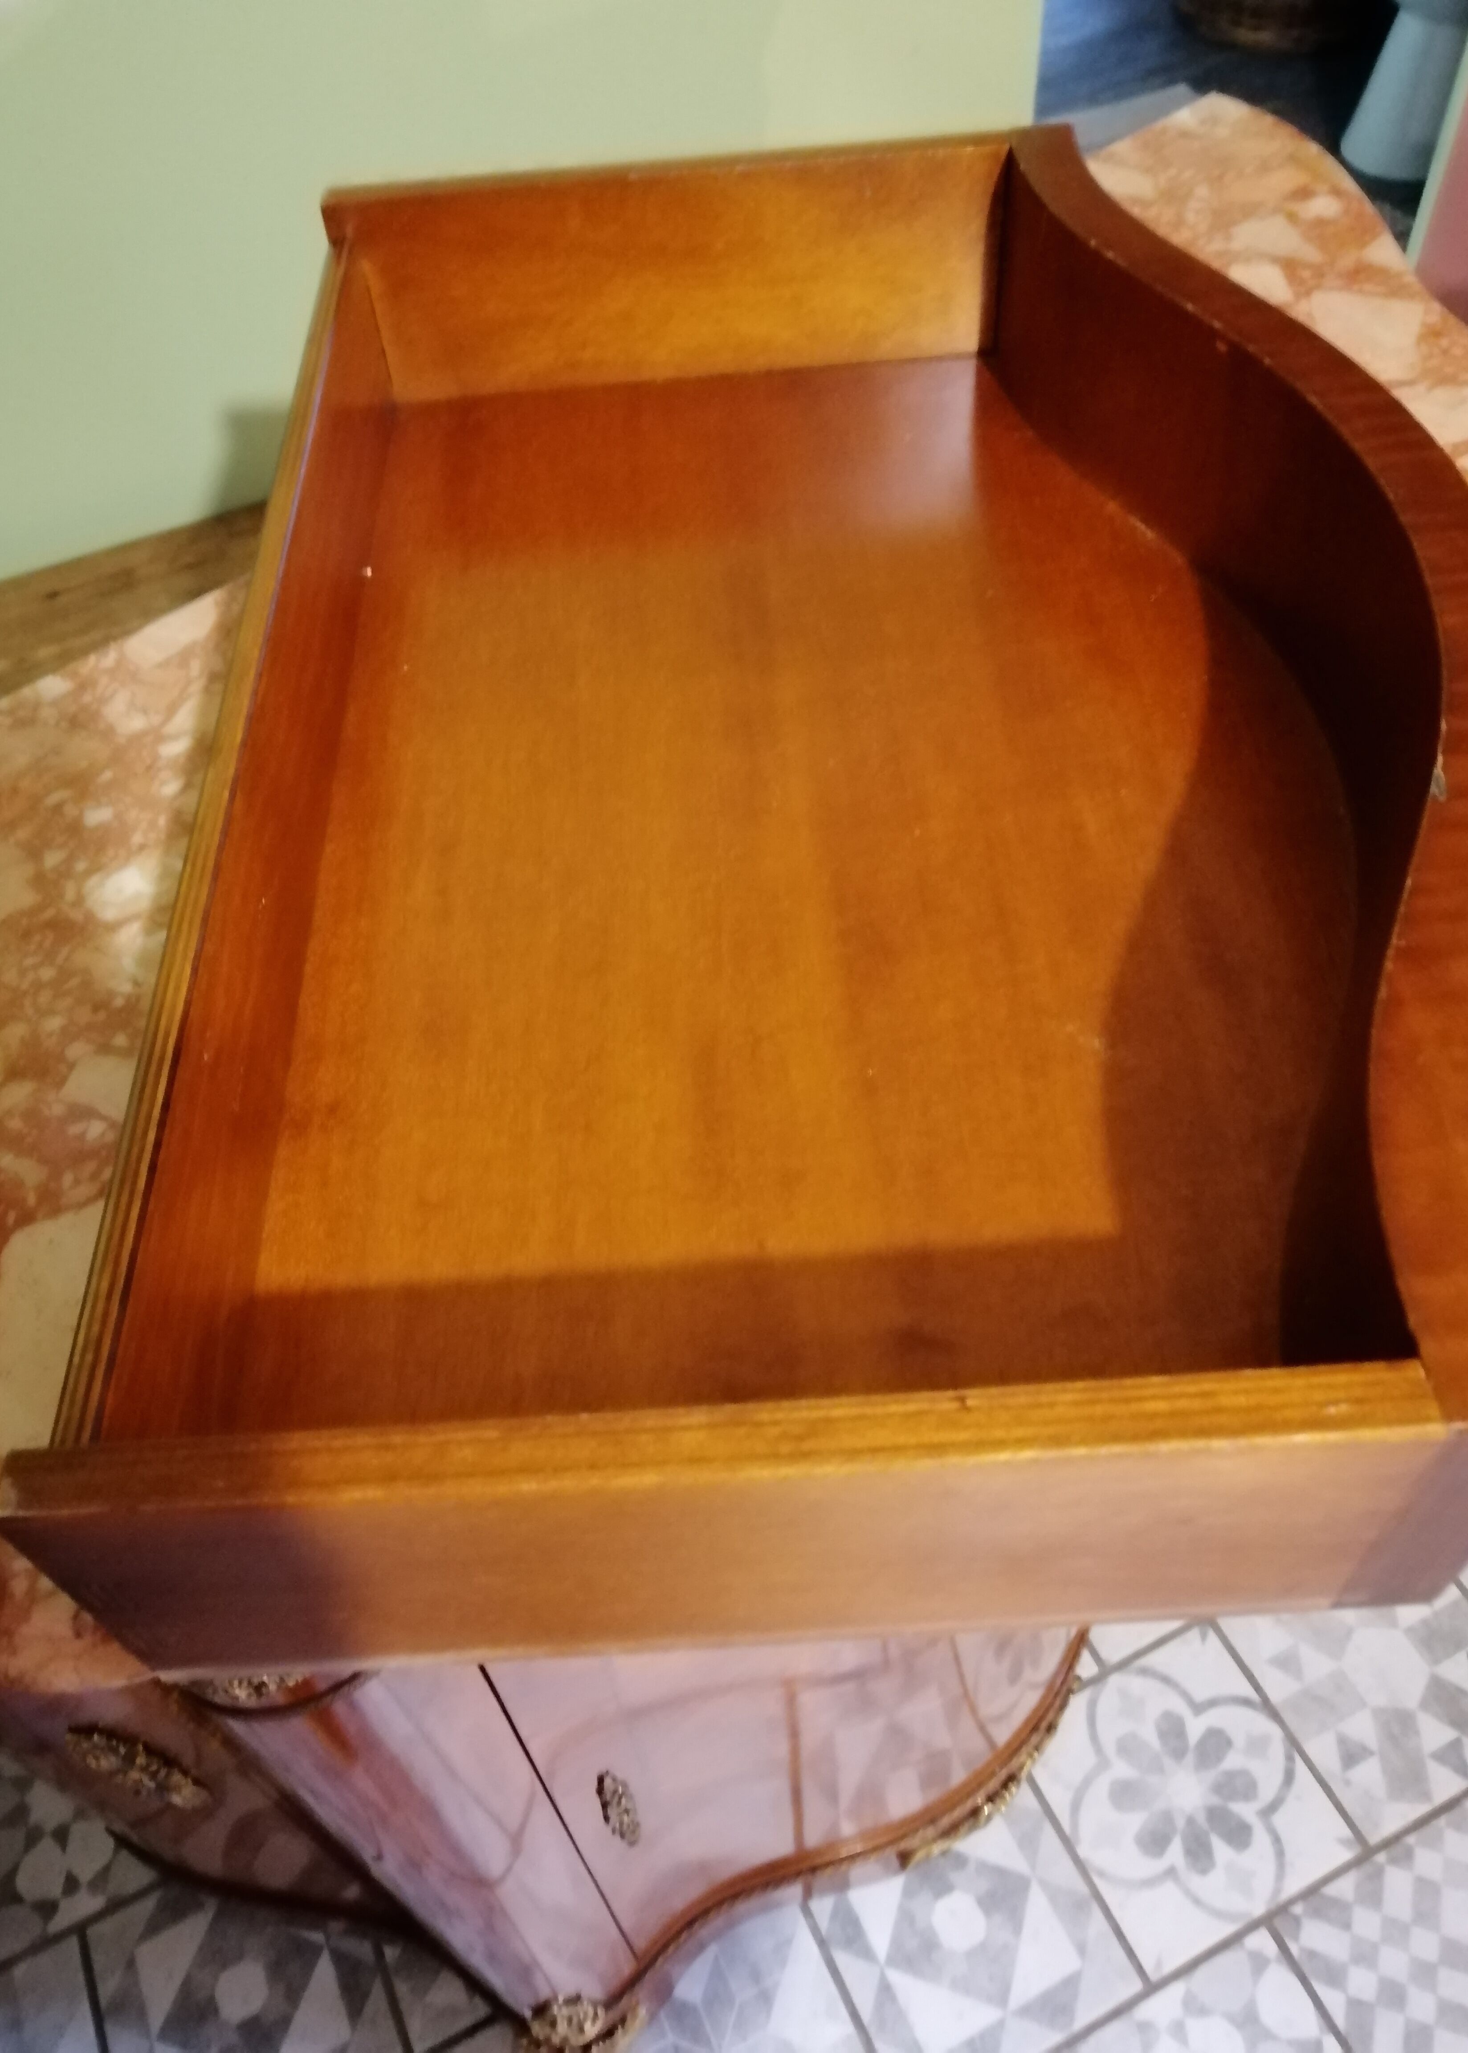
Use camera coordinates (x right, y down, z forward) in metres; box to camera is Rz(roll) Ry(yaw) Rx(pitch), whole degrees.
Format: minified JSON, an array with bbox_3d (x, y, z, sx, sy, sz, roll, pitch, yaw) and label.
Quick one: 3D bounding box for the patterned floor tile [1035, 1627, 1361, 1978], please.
[{"bbox_3d":[0.363,0.621,1.252,0.202,0.010,0.202,-23,54,-14],"label":"patterned floor tile"}]

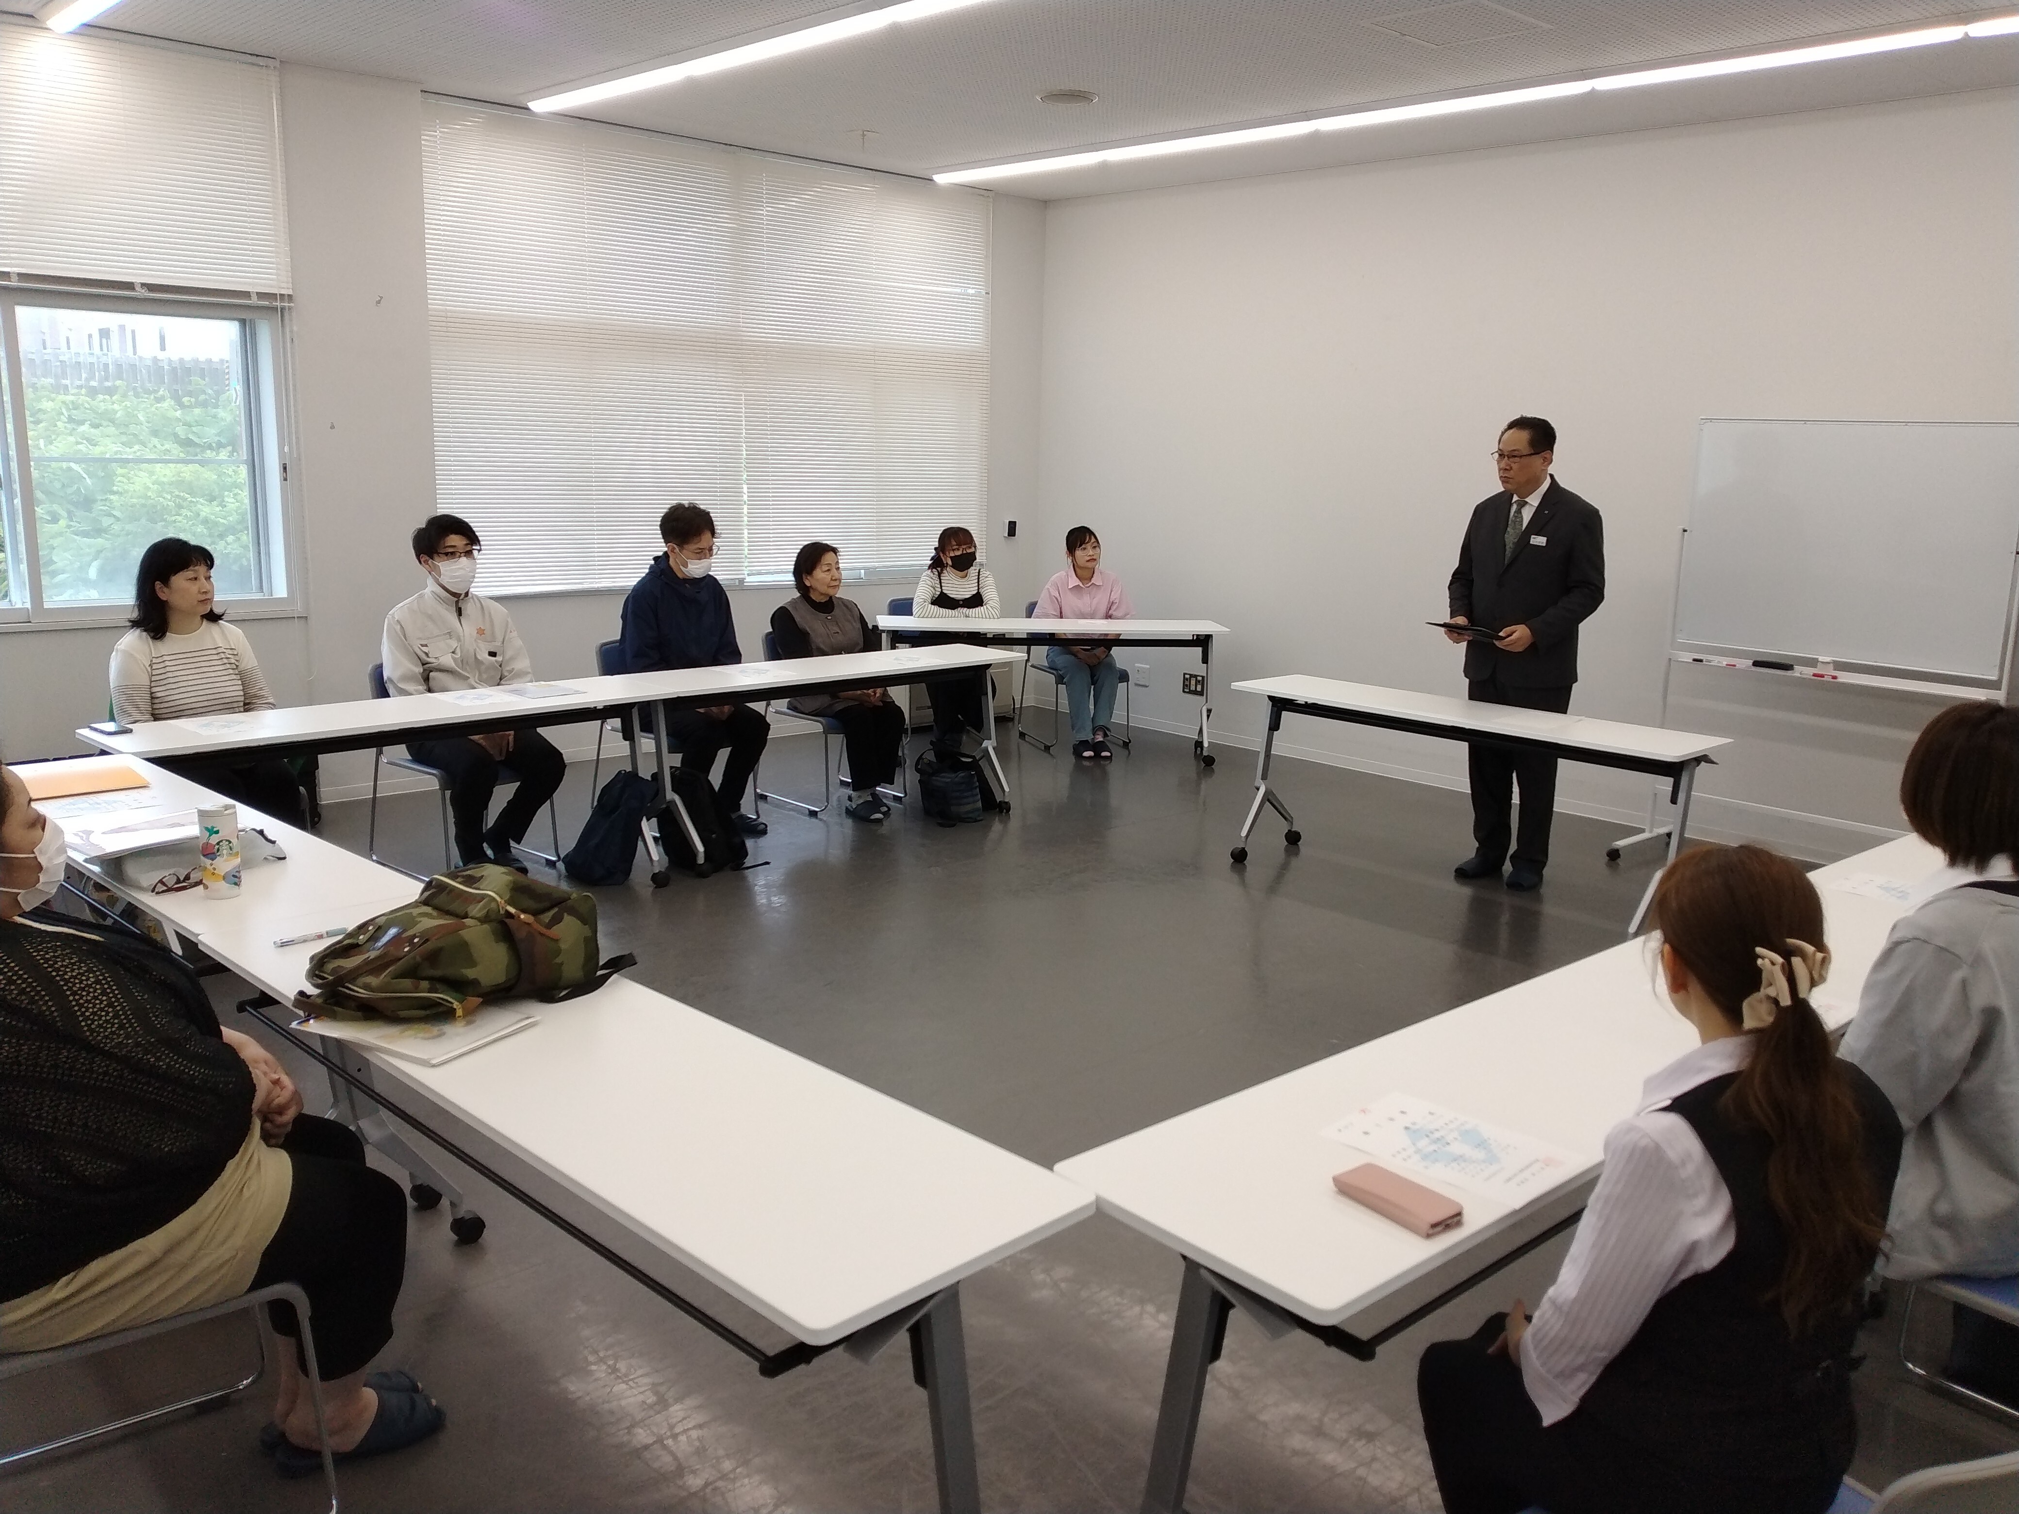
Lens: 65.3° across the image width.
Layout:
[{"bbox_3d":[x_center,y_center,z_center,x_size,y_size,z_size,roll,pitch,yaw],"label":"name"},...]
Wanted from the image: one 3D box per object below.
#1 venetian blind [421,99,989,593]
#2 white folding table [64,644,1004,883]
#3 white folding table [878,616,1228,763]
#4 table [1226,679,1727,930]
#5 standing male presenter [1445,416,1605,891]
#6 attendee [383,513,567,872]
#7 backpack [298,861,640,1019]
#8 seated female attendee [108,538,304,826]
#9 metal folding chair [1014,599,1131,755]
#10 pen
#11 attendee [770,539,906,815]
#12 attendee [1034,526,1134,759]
[{"bbox_3d":[-1.340,-1.960,8.032,3.350,2.157,0.120,-9,16,-43],"label":"venetian blind"},{"bbox_3d":[-1.361,0.087,5.889,3.600,0.710,0.455,-10,16,-44],"label":"white folding table"},{"bbox_3d":[0.210,-0.342,8.234,1.800,0.710,0.455,1,12,-6],"label":"white folding table"},{"bbox_3d":[1.663,0.179,5.894,0.455,0.710,1.800,-9,16,-44],"label":"table"},{"bbox_3d":[1.980,-0.398,6.119,0.450,1.770,0.580,-8,15,-39],"label":"standing male presenter"},{"bbox_3d":[-2.021,-0.237,5.877,0.580,1.310,0.720,-9,15,-41],"label":"attendee"},{"bbox_3d":[-0.929,0.297,2.664,0.480,0.190,0.290,-8,15,-40],"label":"backpack"},{"bbox_3d":[-2.651,-0.087,5.193,0.540,1.250,0.720,-9,15,-41],"label":"seated female attendee"},{"bbox_3d":[0.371,-0.471,8.743,0.510,0.770,0.530,-2,12,-19],"label":"metal folding chair"},{"bbox_3d":[-1.283,0.327,2.909,0.145,0.013,0.013,-9,16,-43],"label":"pen"},{"bbox_3d":[-0.765,-0.363,7.035,0.740,1.170,0.550,12,15,41],"label":"attendee"},{"bbox_3d":[0.412,-0.647,8.562,0.530,1.190,0.740,-1,12,-13],"label":"attendee"}]

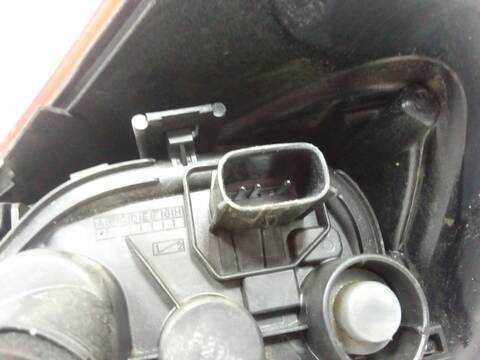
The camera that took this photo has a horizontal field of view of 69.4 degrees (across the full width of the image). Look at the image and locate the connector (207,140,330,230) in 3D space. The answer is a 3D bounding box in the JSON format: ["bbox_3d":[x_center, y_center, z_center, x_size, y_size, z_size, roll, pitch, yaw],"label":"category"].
[{"bbox_3d":[0.007,0.003,0.103,0.030,0.023,0.016,-6,71,-12],"label":"connector"}]

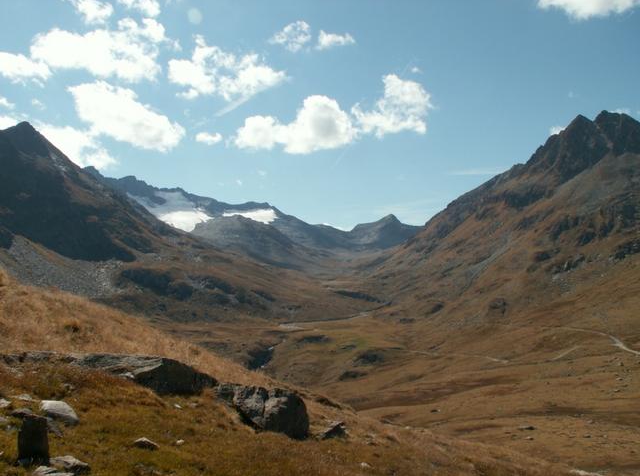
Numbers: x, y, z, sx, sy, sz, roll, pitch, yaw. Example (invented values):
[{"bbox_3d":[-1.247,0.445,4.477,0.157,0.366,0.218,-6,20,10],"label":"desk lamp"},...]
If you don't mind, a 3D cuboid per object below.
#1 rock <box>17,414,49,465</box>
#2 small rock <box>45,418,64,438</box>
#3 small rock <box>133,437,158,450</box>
[{"bbox_3d":[-3.132,2.195,7.050,0.340,0.520,0.260,0,0,0],"label":"rock"},{"bbox_3d":[-3.118,2.237,7.600,0.260,0.200,0.240,0,0,0],"label":"small rock"},{"bbox_3d":[-2.022,2.382,7.500,0.290,0.140,0.220,0,0,0],"label":"small rock"}]

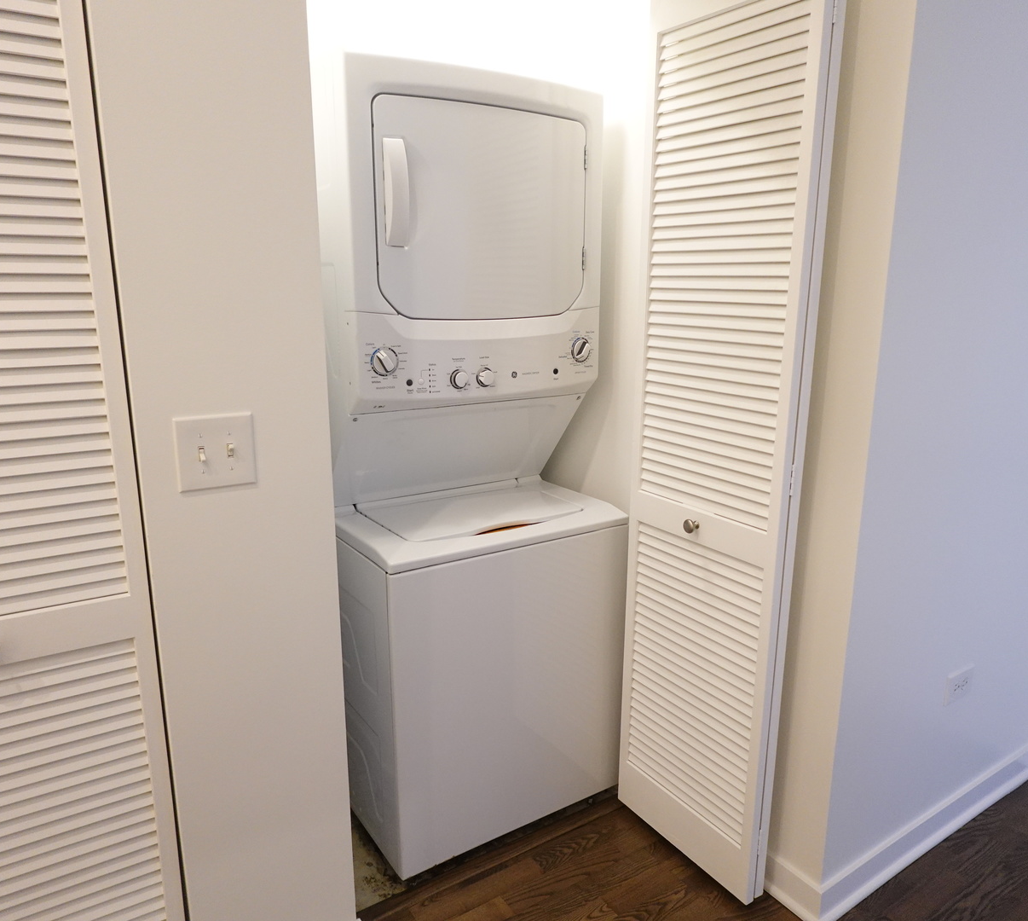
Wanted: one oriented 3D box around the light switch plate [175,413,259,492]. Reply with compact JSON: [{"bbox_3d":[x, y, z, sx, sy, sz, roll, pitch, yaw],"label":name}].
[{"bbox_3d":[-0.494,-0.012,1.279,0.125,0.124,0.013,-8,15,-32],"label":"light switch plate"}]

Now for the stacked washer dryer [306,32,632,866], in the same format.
[{"bbox_3d":[-0.195,0.007,2.152,0.684,1.901,0.791,-8,15,-32],"label":"stacked washer dryer"}]

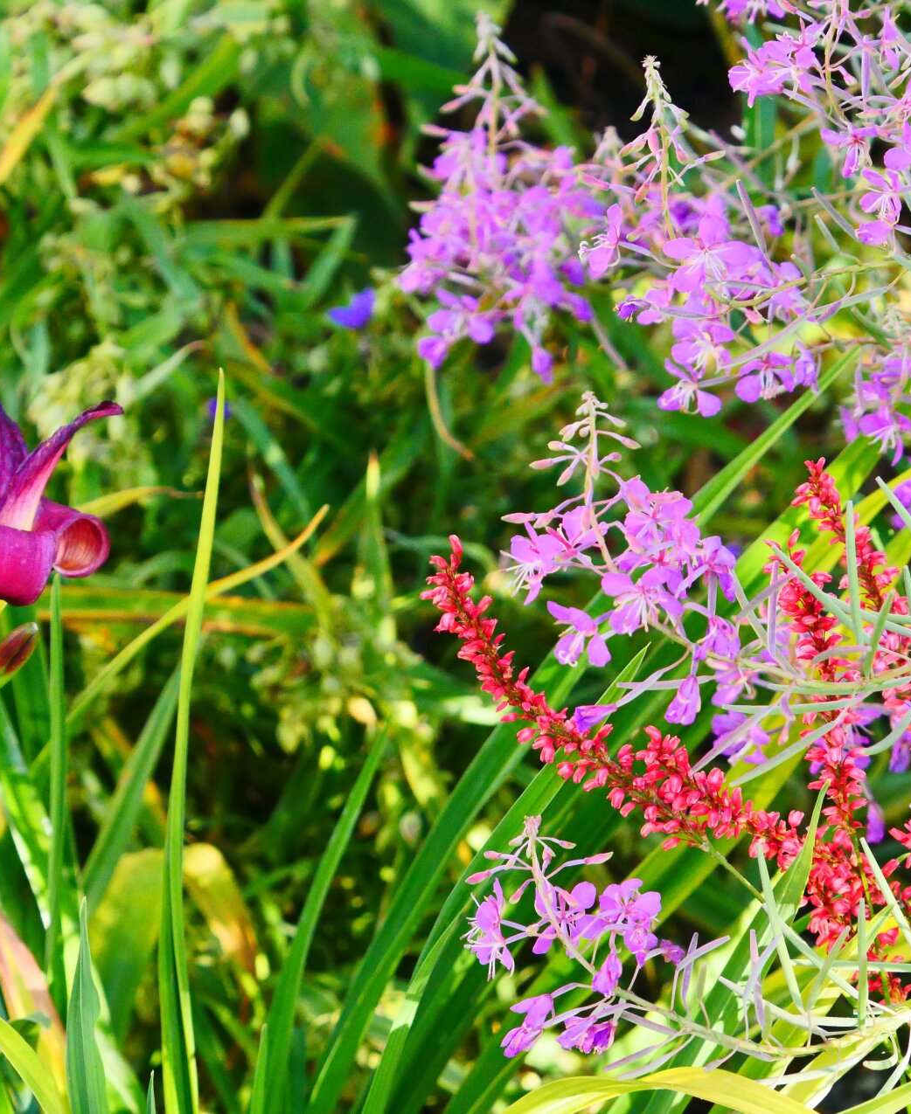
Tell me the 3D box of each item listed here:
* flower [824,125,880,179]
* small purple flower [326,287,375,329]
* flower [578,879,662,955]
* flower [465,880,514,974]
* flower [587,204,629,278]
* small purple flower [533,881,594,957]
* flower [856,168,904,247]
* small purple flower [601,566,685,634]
[{"bbox_3d":[0.168,-0.173,2.120,0.025,0.022,0.016,-1,21,-3],"label":"flower"},{"bbox_3d":[-0.050,-0.117,2.350,0.024,0.019,0.016,0,18,0],"label":"small purple flower"},{"bbox_3d":[0.057,0.126,1.740,0.027,0.024,0.018,10,21,28],"label":"flower"},{"bbox_3d":[0.014,0.152,2.050,0.022,0.037,0.026,-12,19,-12],"label":"flower"},{"bbox_3d":[0.056,-0.115,1.820,0.016,0.024,0.022,-6,19,-19],"label":"flower"},{"bbox_3d":[0.045,0.148,2.050,0.026,0.031,0.016,2,12,6],"label":"small purple flower"},{"bbox_3d":[0.181,-0.149,2.120,0.022,0.033,0.018,10,22,29],"label":"flower"},{"bbox_3d":[0.066,0.015,1.760,0.029,0.022,0.018,3,18,10],"label":"small purple flower"}]

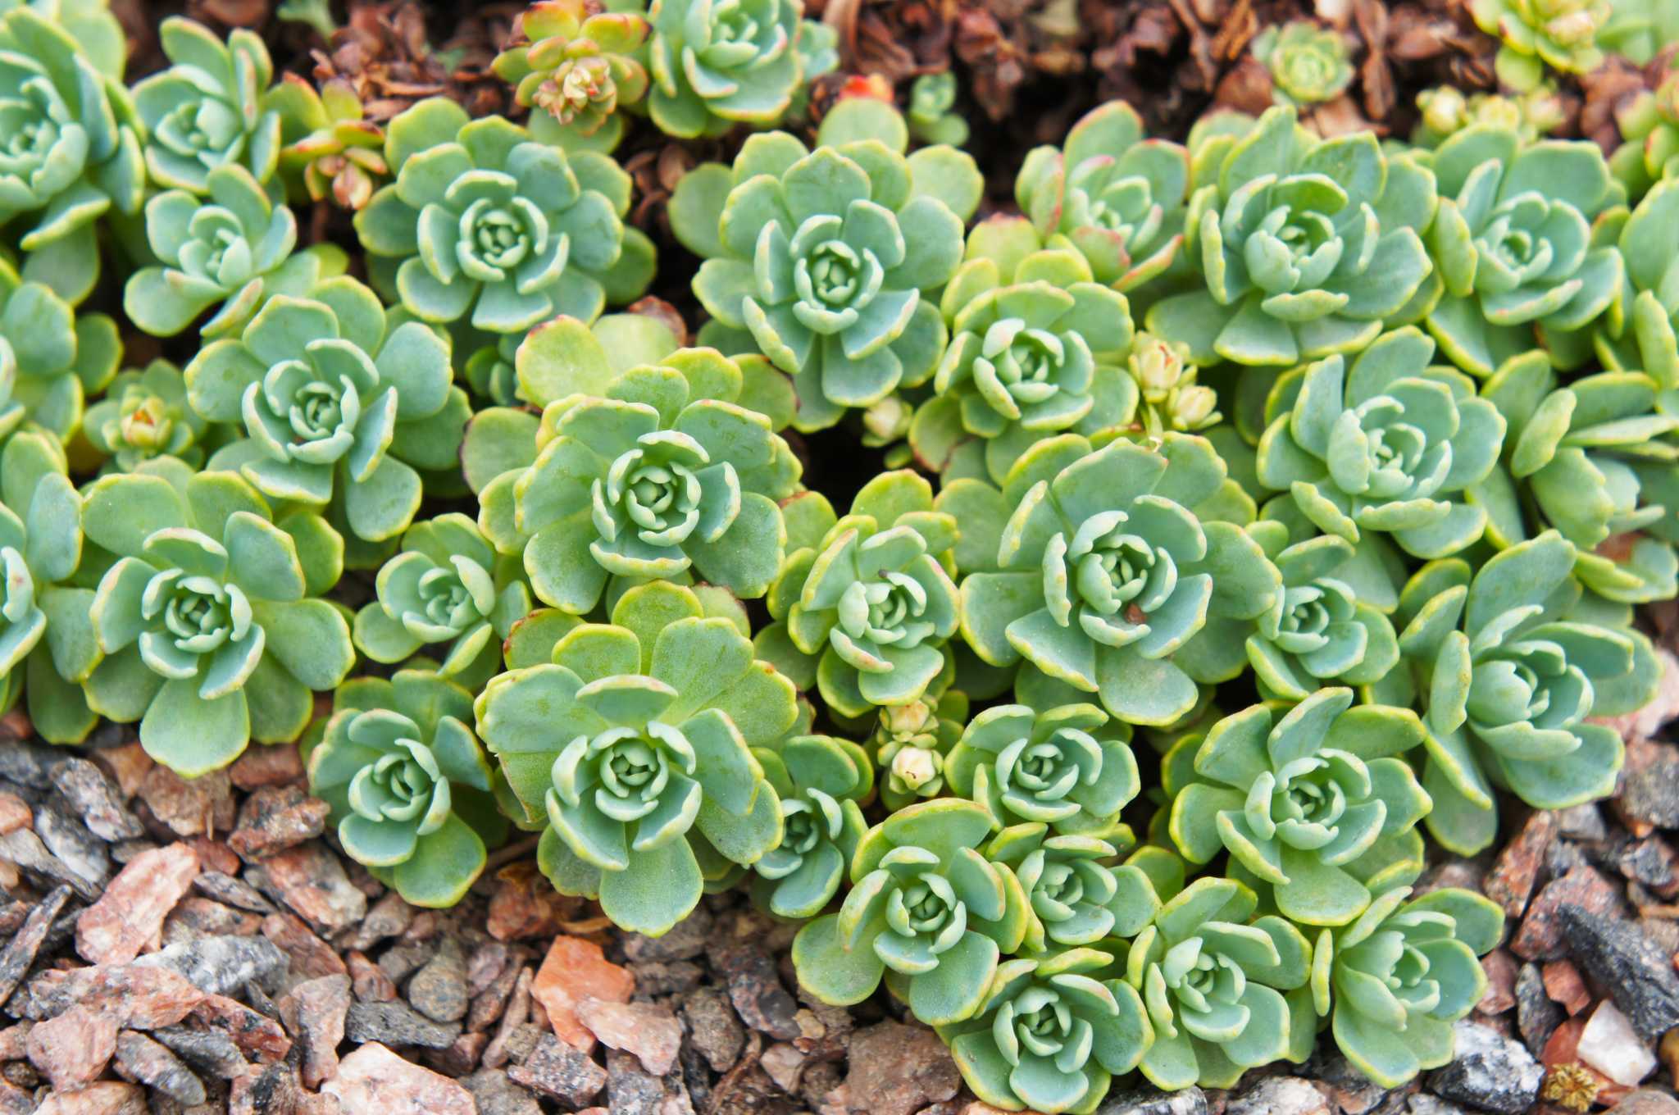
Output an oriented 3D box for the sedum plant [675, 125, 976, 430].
[{"bbox_3d":[-0.002,-0.047,0.639,0.051,0.019,0.051,0,50,0],"label":"sedum plant"}]

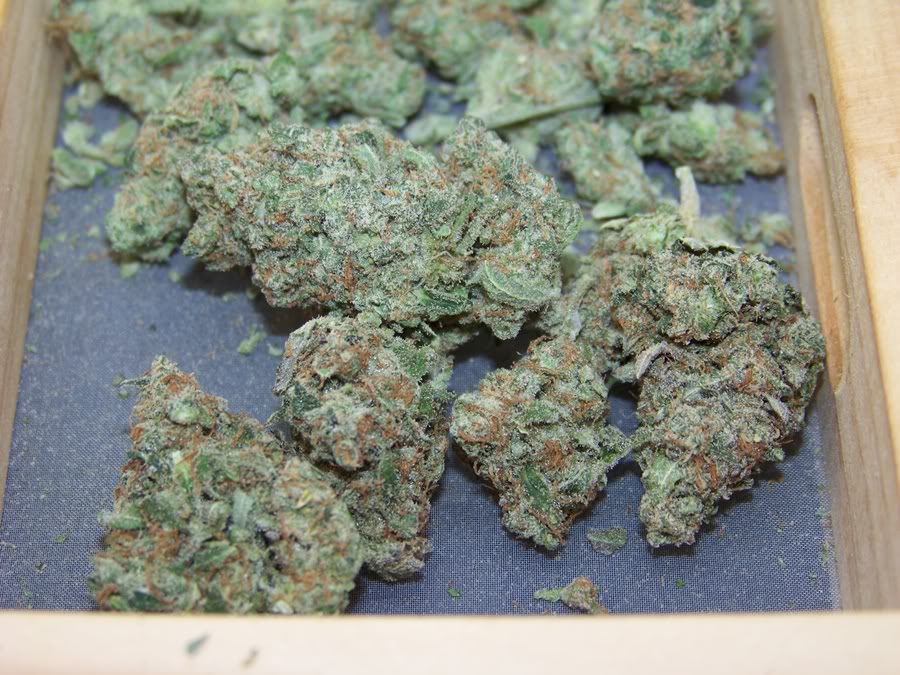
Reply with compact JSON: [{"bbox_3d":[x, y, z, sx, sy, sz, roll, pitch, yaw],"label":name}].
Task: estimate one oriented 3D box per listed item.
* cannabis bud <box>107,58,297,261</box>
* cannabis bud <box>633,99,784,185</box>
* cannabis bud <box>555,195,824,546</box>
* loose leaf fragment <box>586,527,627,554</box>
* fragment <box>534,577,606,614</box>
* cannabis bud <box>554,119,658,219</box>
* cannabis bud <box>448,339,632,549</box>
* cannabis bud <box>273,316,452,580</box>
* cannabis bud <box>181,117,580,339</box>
[{"bbox_3d":[-0.031,-0.022,0.253,0.015,0.016,0.029,35,63,21],"label":"cannabis bud"},{"bbox_3d":[0.033,-0.025,0.259,0.019,0.009,0.009,13,57,8],"label":"cannabis bud"},{"bbox_3d":[0.027,0.003,0.229,0.030,0.025,0.042,0,56,0],"label":"cannabis bud"},{"bbox_3d":[0.018,0.023,0.231,0.005,0.001,0.003,0,56,0],"label":"loose leaf fragment"},{"bbox_3d":[0.013,0.029,0.226,0.008,0.003,0.004,4,56,3],"label":"fragment"},{"bbox_3d":[0.020,-0.021,0.256,0.009,0.009,0.015,-35,63,-21],"label":"cannabis bud"},{"bbox_3d":[0.010,0.012,0.228,0.019,0.017,0.025,0,56,0],"label":"cannabis bud"},{"bbox_3d":[-0.010,0.012,0.225,0.020,0.021,0.030,0,56,0],"label":"cannabis bud"},{"bbox_3d":[-0.008,-0.013,0.237,0.047,0.023,0.022,10,57,7],"label":"cannabis bud"}]

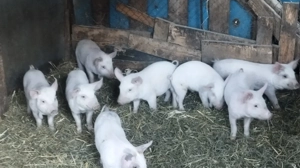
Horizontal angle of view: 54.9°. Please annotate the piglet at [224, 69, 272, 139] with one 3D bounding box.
[{"bbox_3d":[0.625,0.131,1.841,0.232,0.369,0.548,1,21,3],"label":"piglet"}]

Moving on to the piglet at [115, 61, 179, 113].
[{"bbox_3d":[0.003,0.039,2.099,0.573,0.356,0.214,-16,26,-35],"label":"piglet"}]

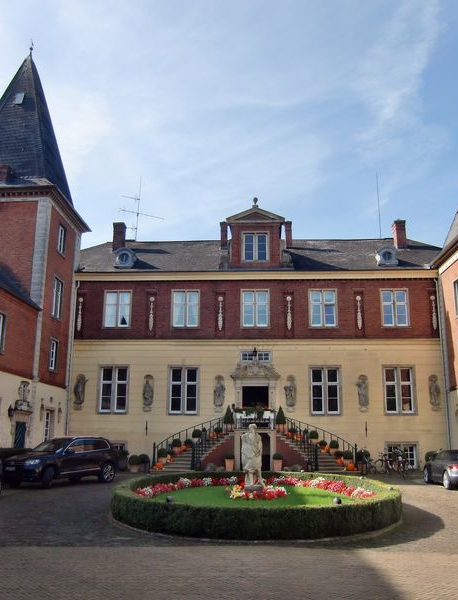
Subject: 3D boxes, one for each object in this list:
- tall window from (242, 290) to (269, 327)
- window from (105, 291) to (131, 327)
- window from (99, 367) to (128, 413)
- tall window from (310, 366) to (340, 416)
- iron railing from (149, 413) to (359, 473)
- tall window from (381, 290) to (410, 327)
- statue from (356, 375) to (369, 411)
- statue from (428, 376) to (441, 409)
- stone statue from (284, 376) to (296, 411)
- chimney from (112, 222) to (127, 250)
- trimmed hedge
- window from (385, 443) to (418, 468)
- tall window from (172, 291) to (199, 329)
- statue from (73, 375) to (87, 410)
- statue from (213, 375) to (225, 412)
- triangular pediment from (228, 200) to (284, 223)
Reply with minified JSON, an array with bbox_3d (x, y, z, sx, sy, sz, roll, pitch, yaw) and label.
[{"bbox_3d":[1.491,0.492,31.225,1.570,2.150,0.200,0,-14,3],"label":"tall window"},{"bbox_3d":[-6.471,0.512,32.277,1.600,2.150,0.220,0,-14,3],"label":"window"},{"bbox_3d":[-6.050,4.640,28.864,1.576,2.482,0.250,0,-13,3],"label":"window"},{"bbox_3d":[4.909,4.614,28.335,1.625,2.502,0.250,0,-13,3],"label":"tall window"},{"bbox_3d":[1.306,7.271,28.354,10.300,2.850,2.500,0,-14,3],"label":"iron railing"},{"bbox_3d":[9.315,0.470,31.053,1.625,2.226,0.220,0,-14,3],"label":"tall window"},{"bbox_3d":[7.296,5.055,30.313,0.720,1.950,0.500,0,-14,3],"label":"statue"},{"bbox_3d":[11.088,5.000,29.821,0.609,1.914,0.500,0,-14,3],"label":"statue"},{"bbox_3d":[3.325,5.193,30.482,0.660,1.950,0.500,0,-14,3],"label":"stone statue"},{"bbox_3d":[-6.876,-3.943,34.992,0.750,1.750,0.750,0,-14,3],"label":"chimney"},{"bbox_3d":[0.744,5.198,14.435,7.500,0.580,7.750,0,-13,3],"label":"trimmed hedge"},{"bbox_3d":[9.095,8.182,29.195,1.715,1.385,0.220,0,-14,3],"label":"window"},{"bbox_3d":[-2.446,0.518,31.591,1.631,2.288,0.220,0,-14,3],"label":"tall window"},{"bbox_3d":[-8.208,5.126,30.692,0.712,1.986,0.500,0,-14,3],"label":"statue"},{"bbox_3d":[-0.506,5.153,30.326,0.685,1.972,0.500,0,-14,3],"label":"statue"},{"bbox_3d":[1.595,-5.135,33.098,3.450,1.450,0.700,0,-14,3],"label":"triangular pediment"}]

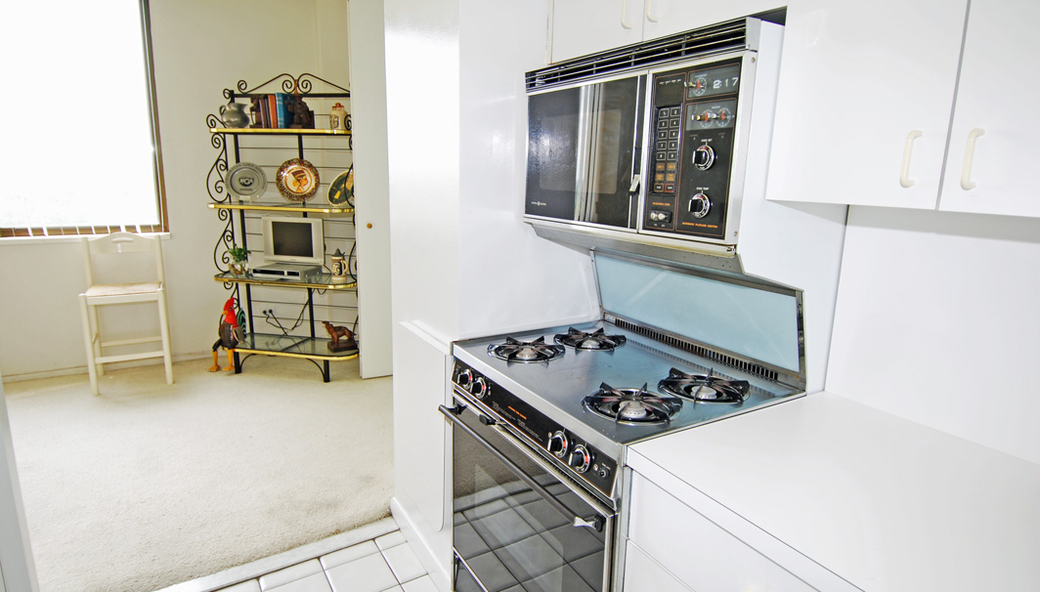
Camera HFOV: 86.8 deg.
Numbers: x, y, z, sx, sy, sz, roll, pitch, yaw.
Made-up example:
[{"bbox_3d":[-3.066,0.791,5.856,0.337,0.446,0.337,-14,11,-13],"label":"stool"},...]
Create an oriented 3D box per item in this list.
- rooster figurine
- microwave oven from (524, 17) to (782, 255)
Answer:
[{"bbox_3d":[-2.081,0.268,3.920,0.155,0.510,0.215,7,13,25],"label":"rooster figurine"},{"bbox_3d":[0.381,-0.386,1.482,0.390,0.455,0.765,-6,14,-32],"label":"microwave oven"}]

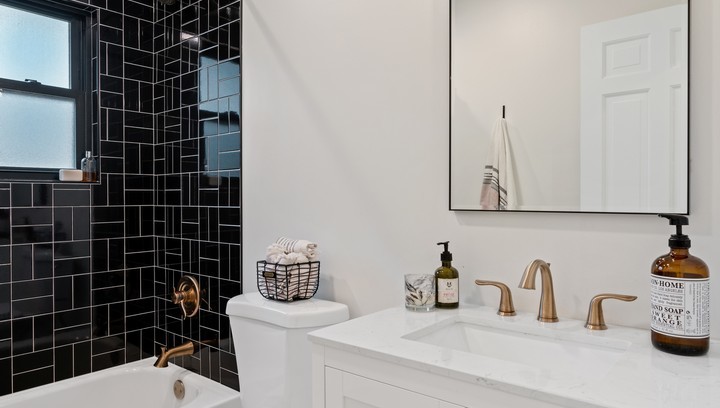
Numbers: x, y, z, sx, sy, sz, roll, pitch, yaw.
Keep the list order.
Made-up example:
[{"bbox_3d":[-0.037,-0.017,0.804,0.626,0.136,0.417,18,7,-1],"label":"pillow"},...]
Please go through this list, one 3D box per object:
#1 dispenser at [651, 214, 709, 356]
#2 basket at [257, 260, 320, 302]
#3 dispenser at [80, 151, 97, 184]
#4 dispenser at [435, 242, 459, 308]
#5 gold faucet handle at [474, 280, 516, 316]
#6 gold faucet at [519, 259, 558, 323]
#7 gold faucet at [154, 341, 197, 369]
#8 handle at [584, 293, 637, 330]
[{"bbox_3d":[0.610,0.149,0.915,0.095,0.257,0.093,0,0,-1],"label":"dispenser"},{"bbox_3d":[-0.244,0.259,1.650,0.150,0.124,0.152,0,0,40],"label":"basket"},{"bbox_3d":[-1.273,-0.176,2.254,0.062,0.152,0.062,0,1,40],"label":"dispenser"},{"bbox_3d":[0.236,0.189,1.300,0.064,0.177,0.066,0,0,15],"label":"dispenser"},{"bbox_3d":[0.347,0.240,1.236,0.115,0.077,0.048,0,1,40],"label":"gold faucet handle"},{"bbox_3d":[0.410,0.202,1.097,0.049,0.152,0.180,0,0,40],"label":"gold faucet"},{"bbox_3d":[-0.829,0.677,2.160,0.063,0.094,0.176,0,1,40],"label":"gold faucet"},{"bbox_3d":[0.551,0.238,1.058,0.106,0.078,0.048,0,0,45],"label":"handle"}]

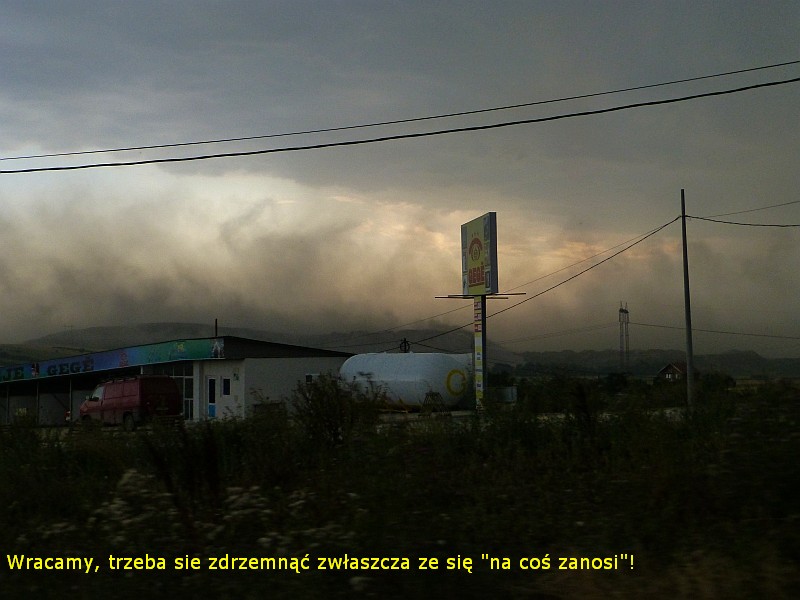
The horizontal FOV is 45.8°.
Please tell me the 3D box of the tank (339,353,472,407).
[{"bbox_3d":[0.228,4.053,48.000,7.100,2.750,2.650,-3,-6,33],"label":"tank"}]

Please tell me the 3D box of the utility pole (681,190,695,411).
[{"bbox_3d":[11.506,0.060,38.000,0.260,8.950,0.260,-2,-5,17],"label":"utility pole"}]

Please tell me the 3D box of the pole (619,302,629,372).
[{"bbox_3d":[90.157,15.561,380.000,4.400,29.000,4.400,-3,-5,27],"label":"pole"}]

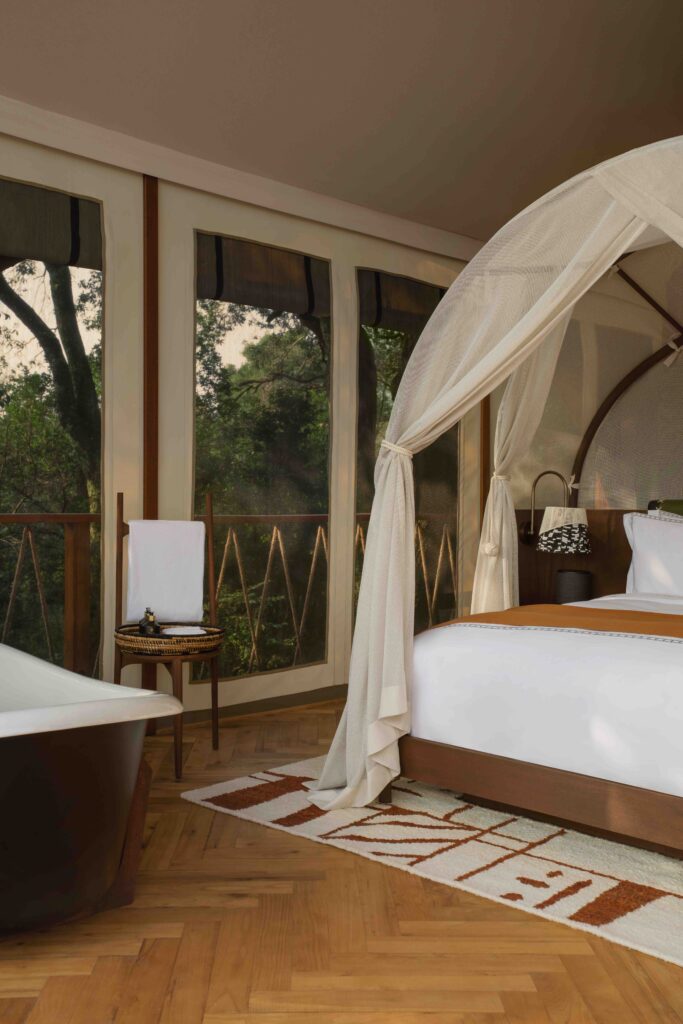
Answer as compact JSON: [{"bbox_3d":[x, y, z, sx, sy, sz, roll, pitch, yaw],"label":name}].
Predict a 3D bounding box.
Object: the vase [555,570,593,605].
[{"bbox_3d":[1.182,0.390,5.209,0.188,0.201,0.188,0,0,0],"label":"vase"}]

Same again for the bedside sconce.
[{"bbox_3d":[1.104,0.001,5.292,0.278,0.429,0.394,0,0,-44],"label":"bedside sconce"}]

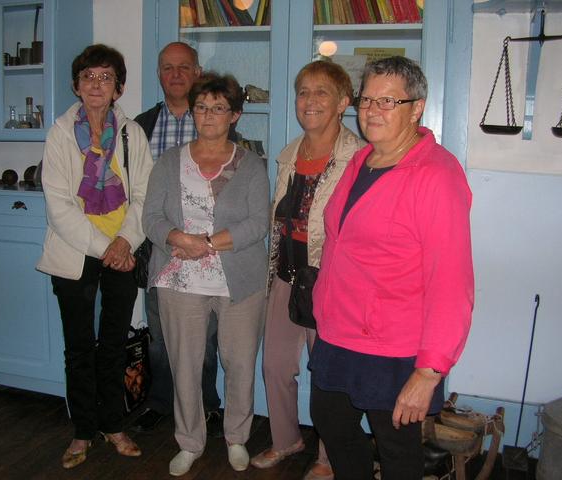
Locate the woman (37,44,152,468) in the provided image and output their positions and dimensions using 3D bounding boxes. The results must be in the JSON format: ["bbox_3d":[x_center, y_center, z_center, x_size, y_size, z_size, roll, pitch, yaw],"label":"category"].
[{"bbox_3d":[-0.730,0.074,2.651,0.460,1.660,0.360,0,8,-9],"label":"woman"}]

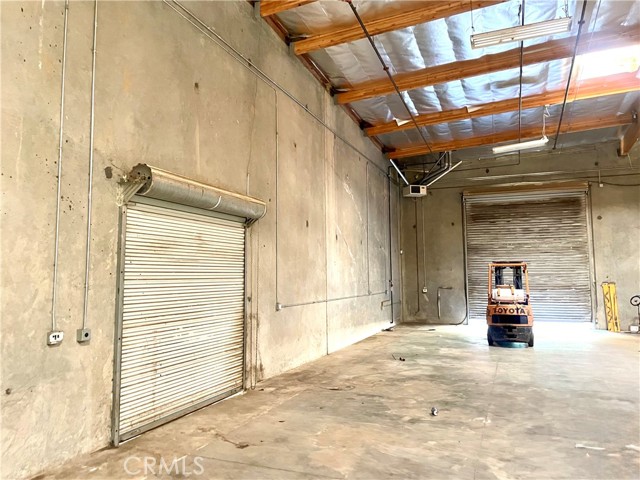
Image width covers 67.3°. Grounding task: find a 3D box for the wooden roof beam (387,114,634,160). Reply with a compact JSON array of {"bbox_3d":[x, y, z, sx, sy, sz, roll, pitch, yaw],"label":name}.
[{"bbox_3d":[5.868,-3.324,15.573,7.323,0.376,0.128,-5,-6,21],"label":"wooden roof beam"}]

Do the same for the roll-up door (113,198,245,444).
[{"bbox_3d":[-1.615,0.920,6.160,0.138,2.510,2.510,-2,-5,22],"label":"roll-up door"}]

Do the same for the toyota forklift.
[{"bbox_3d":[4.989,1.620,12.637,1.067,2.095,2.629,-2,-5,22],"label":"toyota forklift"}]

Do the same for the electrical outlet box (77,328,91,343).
[{"bbox_3d":[-2.234,0.909,4.556,0.059,0.112,0.094,-2,-5,22],"label":"electrical outlet box"}]

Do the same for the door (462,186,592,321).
[{"bbox_3d":[7.056,0.558,16.451,3.953,4.546,0.168,-2,-5,22],"label":"door"}]

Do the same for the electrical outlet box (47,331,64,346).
[{"bbox_3d":[-2.345,0.879,4.278,0.049,0.109,0.124,-2,-5,22],"label":"electrical outlet box"}]

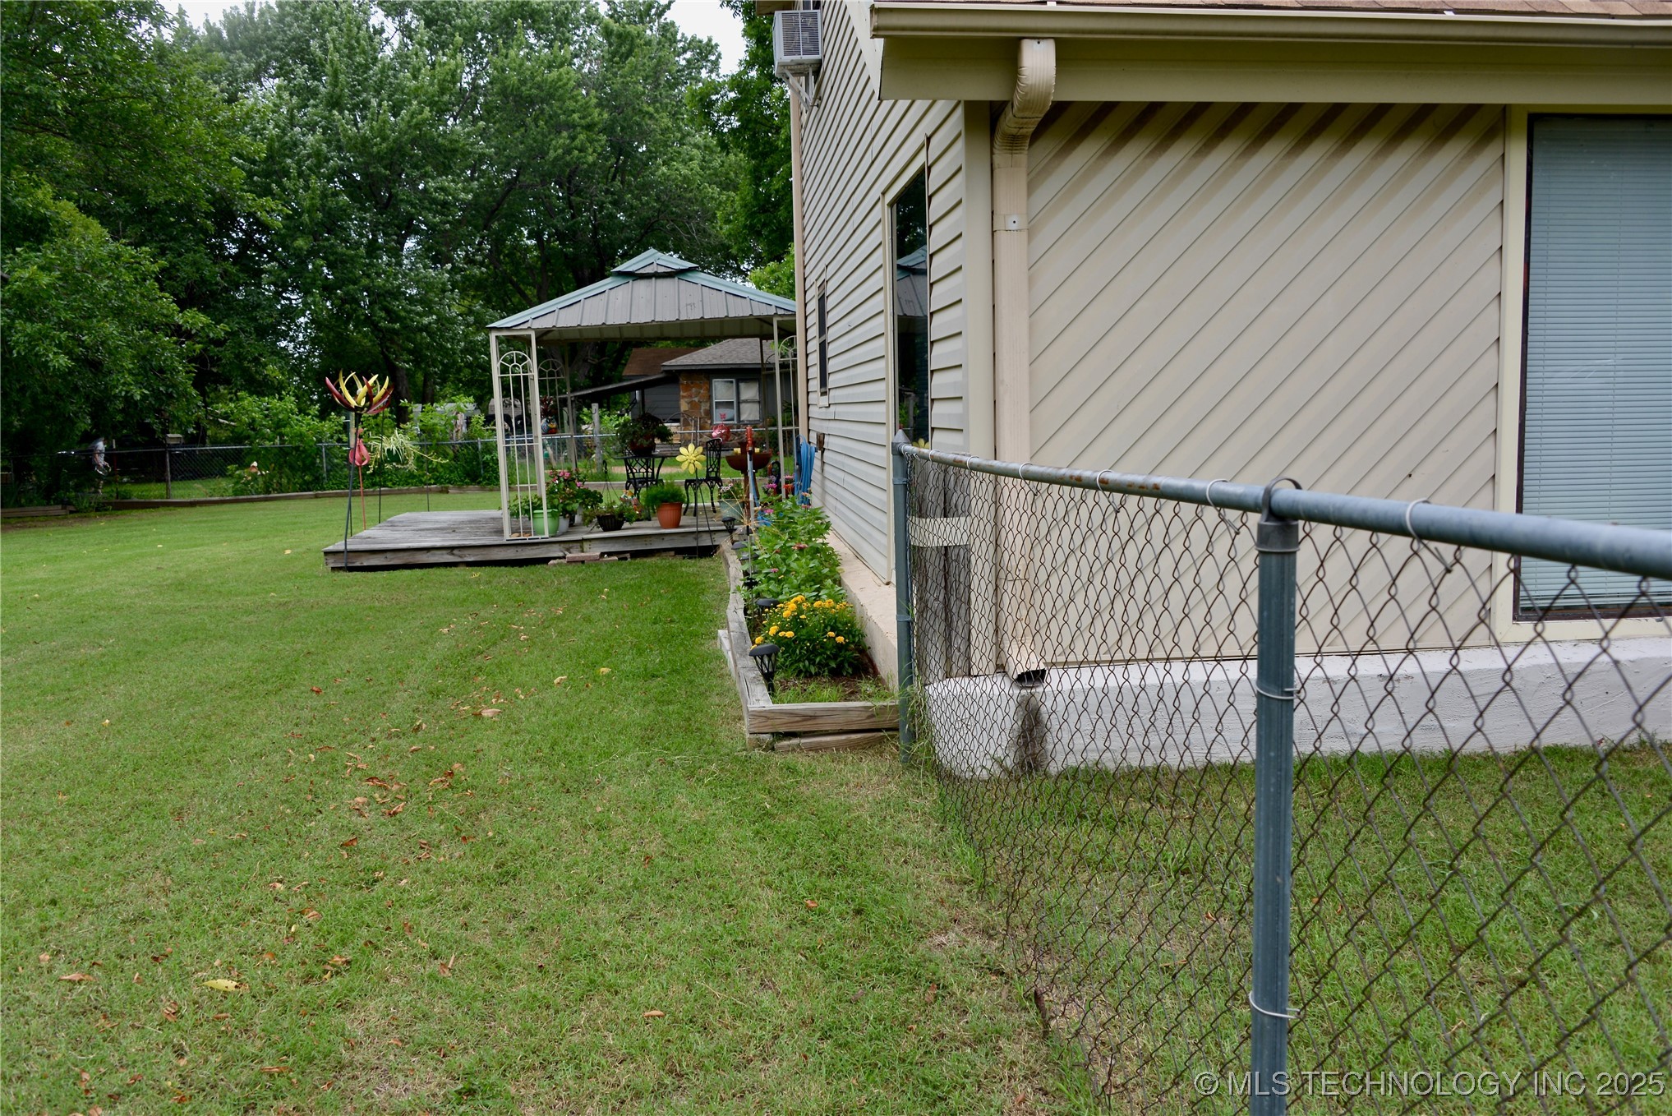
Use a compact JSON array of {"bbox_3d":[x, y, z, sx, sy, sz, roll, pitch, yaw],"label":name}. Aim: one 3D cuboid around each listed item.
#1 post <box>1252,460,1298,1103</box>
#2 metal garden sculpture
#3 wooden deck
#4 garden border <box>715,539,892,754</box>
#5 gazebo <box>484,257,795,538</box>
[{"bbox_3d":[0.521,0.492,1.567,0.046,1.170,0.046,-2,7,-5],"label":"post"},{"bbox_3d":[-4.627,-0.847,12.605,0.679,1.873,0.645,-2,7,-5],"label":"metal garden sculpture"},{"bbox_3d":[-2.864,-0.375,15.319,4.920,0.187,4.674,-3,7,-7],"label":"wooden deck"},{"bbox_3d":[-0.367,0.269,8.588,0.675,0.165,7.049,-2,7,-5],"label":"garden border"},{"bbox_3d":[-1.928,-1.918,14.521,3.306,2.996,3.346,-3,7,-5],"label":"gazebo"}]

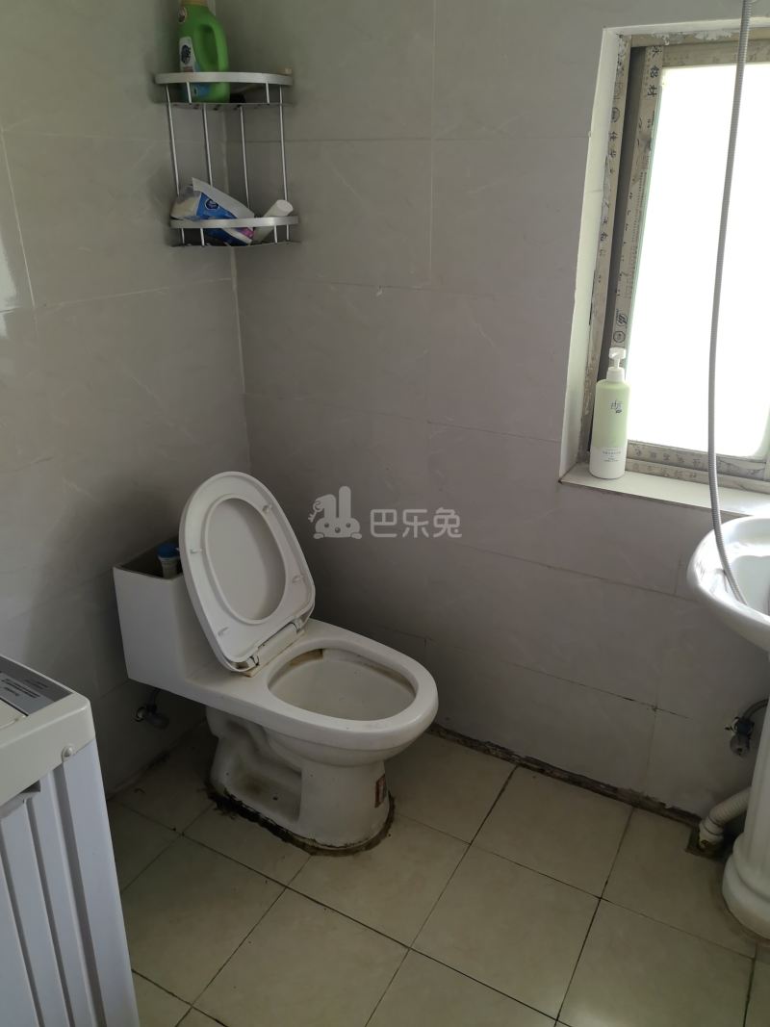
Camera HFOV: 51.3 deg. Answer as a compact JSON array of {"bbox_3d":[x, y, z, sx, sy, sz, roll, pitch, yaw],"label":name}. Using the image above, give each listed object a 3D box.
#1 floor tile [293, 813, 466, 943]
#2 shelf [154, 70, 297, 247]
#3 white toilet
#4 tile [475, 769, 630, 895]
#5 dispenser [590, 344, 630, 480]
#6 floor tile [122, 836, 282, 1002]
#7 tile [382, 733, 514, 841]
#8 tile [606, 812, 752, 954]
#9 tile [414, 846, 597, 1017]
[{"bbox_3d":[-0.007,0.787,1.784,0.299,0.010,0.299,13,28,26],"label":"floor tile"},{"bbox_3d":[-0.328,-0.764,1.738,0.280,0.339,0.215,-7,26,-15],"label":"shelf"},{"bbox_3d":[-0.205,0.319,1.837,0.719,0.800,0.355,12,27,27],"label":"white toilet"},{"bbox_3d":[0.399,0.738,1.888,0.299,0.010,0.295,13,28,26],"label":"tile"},{"bbox_3d":[0.485,-0.213,1.710,0.076,0.272,0.077,1,24,7],"label":"dispenser"},{"bbox_3d":[-0.414,0.836,1.677,0.299,0.010,0.299,13,28,26],"label":"floor tile"},{"bbox_3d":[0.137,0.678,2.020,0.299,0.010,0.295,13,28,26],"label":"tile"},{"bbox_3d":[0.662,0.799,1.757,0.299,0.010,0.295,13,28,26],"label":"tile"},{"bbox_3d":[0.256,0.847,1.652,0.299,0.010,0.299,13,28,26],"label":"tile"}]

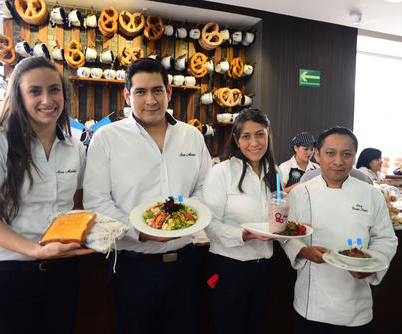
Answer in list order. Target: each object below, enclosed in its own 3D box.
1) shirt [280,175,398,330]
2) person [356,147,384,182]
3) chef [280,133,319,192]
[{"bbox_3d":[0.590,0.360,1.450,0.530,0.670,0.360,2,3,18],"label":"shirt"},{"bbox_3d":[1.600,0.570,3.240,0.380,1.500,0.430,2,4,28],"label":"person"},{"bbox_3d":[0.850,0.515,2.830,0.480,1.620,0.380,0,3,-7],"label":"chef"}]

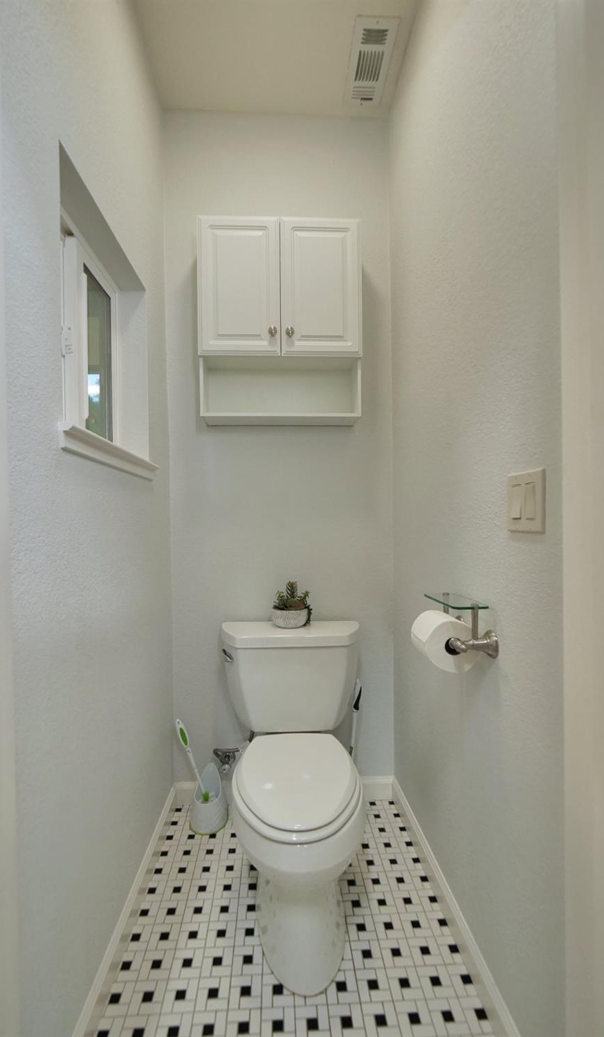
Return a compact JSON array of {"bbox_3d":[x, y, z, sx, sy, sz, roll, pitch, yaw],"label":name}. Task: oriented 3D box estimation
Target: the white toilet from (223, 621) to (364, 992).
[{"bbox_3d":[-0.025,0.768,1.294,0.520,0.725,0.740,0,-1,-3],"label":"white toilet"}]

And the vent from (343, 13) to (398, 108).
[{"bbox_3d":[0.247,-1.659,1.544,0.146,0.015,0.305,0,-1,-3],"label":"vent"}]

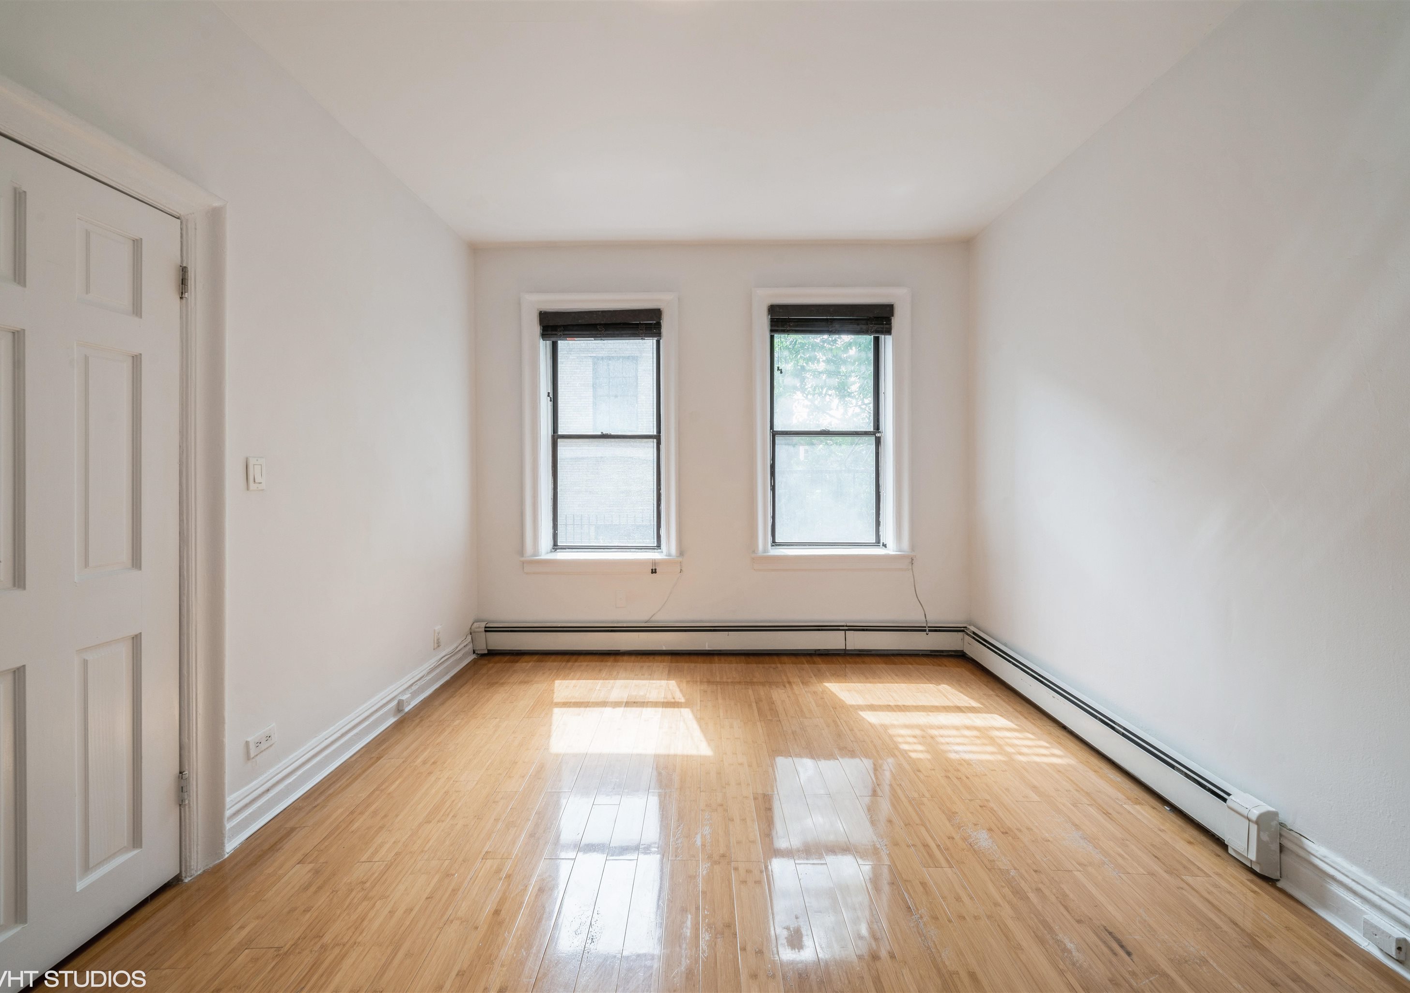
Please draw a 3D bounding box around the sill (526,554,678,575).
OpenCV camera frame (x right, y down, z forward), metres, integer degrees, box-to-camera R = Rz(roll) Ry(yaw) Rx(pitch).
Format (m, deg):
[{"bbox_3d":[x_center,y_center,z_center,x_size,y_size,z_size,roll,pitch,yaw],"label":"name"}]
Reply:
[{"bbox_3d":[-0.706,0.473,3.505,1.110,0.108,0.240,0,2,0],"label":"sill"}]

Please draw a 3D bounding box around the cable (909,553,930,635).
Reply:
[{"bbox_3d":[1.468,0.675,3.385,0.120,0.540,0.060,0,2,0],"label":"cable"}]

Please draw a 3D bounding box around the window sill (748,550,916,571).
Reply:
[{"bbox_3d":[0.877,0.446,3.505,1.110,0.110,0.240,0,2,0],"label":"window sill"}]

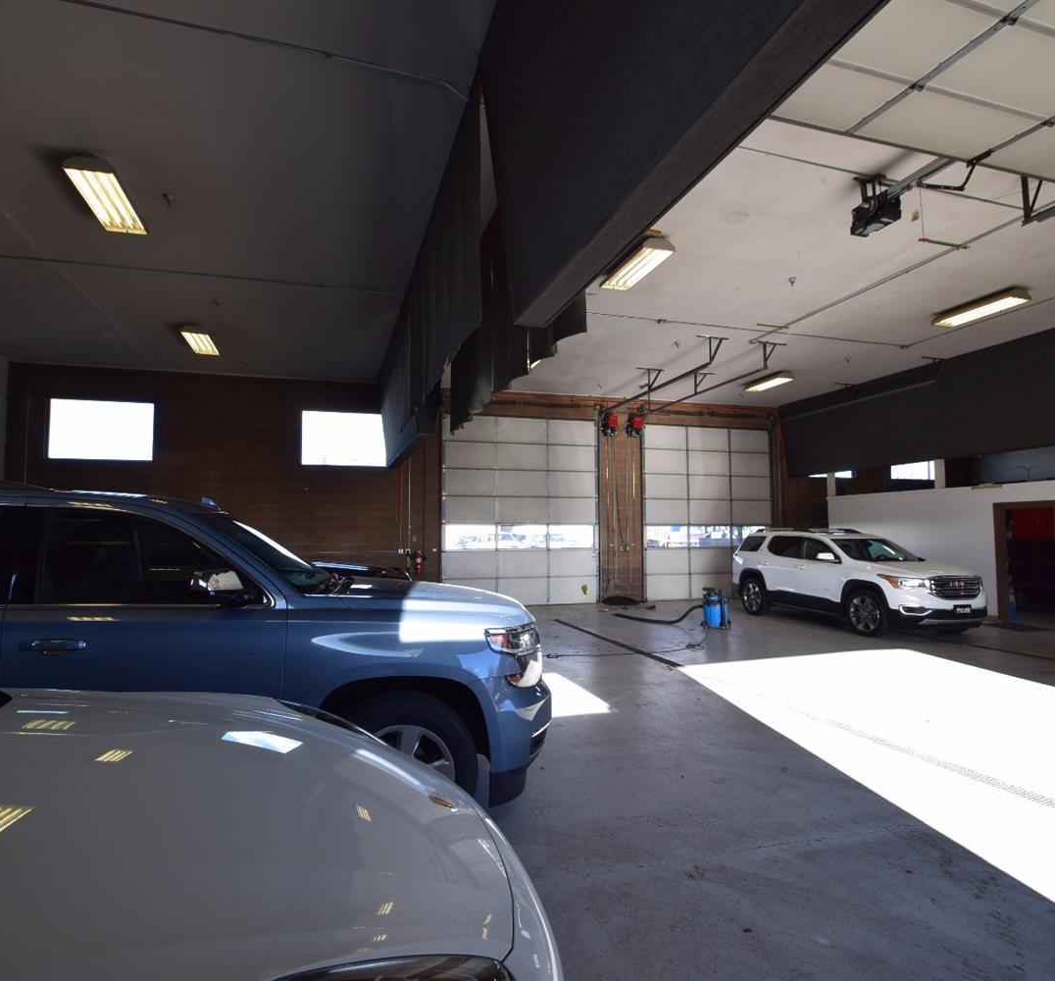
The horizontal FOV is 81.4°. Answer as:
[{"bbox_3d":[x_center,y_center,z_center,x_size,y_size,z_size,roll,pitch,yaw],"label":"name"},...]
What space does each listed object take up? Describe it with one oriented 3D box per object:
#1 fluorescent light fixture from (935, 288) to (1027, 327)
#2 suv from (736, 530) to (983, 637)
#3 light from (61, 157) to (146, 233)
[{"bbox_3d":[6.693,-2.689,9.073,0.400,0.140,1.180,1,-4,-18],"label":"fluorescent light fixture"},{"bbox_3d":[5.941,1.614,11.655,1.950,1.720,4.920,0,-4,-16],"label":"suv"},{"bbox_3d":[-3.984,-2.788,5.846,0.400,0.140,1.180,1,-4,-18],"label":"light"}]

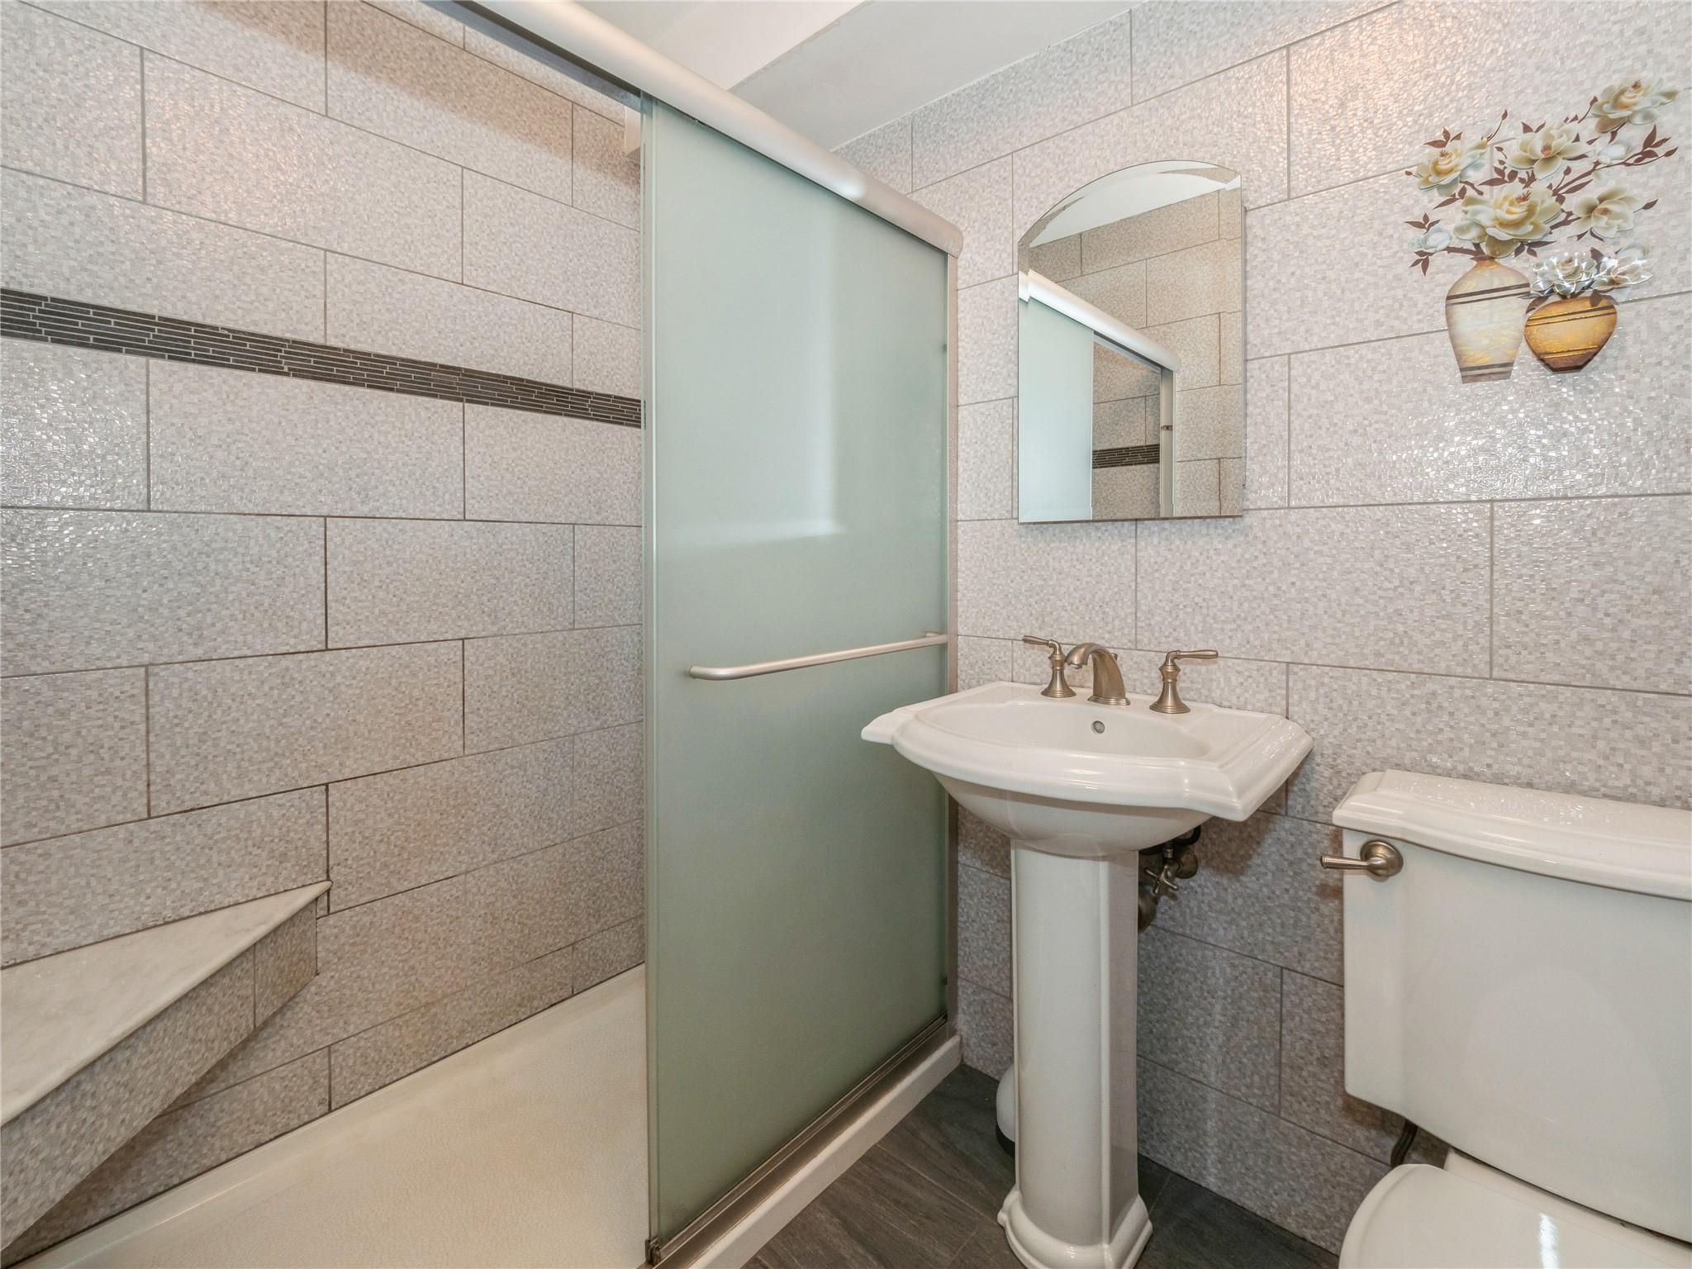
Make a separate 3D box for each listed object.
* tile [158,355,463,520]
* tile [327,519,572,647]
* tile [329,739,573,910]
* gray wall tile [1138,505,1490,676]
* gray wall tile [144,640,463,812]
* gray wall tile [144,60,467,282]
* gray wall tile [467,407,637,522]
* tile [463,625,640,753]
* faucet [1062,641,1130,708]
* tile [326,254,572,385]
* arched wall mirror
[{"bbox_3d":[-1.026,-0.363,1.351,0.010,0.268,0.497,0,3,44],"label":"tile"},{"bbox_3d":[-0.855,-0.120,1.531,0.010,0.265,0.497,0,3,44],"label":"tile"},{"bbox_3d":[-0.850,0.400,1.525,0.010,0.258,0.491,3,4,42],"label":"tile"},{"bbox_3d":[0.755,-0.083,1.165,0.499,0.258,0.010,2,4,38],"label":"gray wall tile"},{"bbox_3d":[-1.027,0.163,1.355,0.010,0.265,0.497,0,3,44],"label":"gray wall tile"},{"bbox_3d":[-1.025,-0.886,1.348,0.010,0.265,0.497,0,3,44],"label":"gray wall tile"},{"bbox_3d":[-0.682,-0.405,1.708,0.010,0.268,0.497,0,3,44],"label":"gray wall tile"},{"bbox_3d":[-0.683,0.121,1.711,0.010,0.265,0.497,0,3,44],"label":"tile"},{"bbox_3d":[0.444,0.072,1.218,0.071,0.118,0.194,2,4,38],"label":"faucet"},{"bbox_3d":[-0.854,-0.684,1.528,0.010,0.186,0.497,0,3,44],"label":"tile"},{"bbox_3d":[0.531,-0.548,1.314,0.411,0.658,0.030,2,4,38],"label":"arched wall mirror"}]

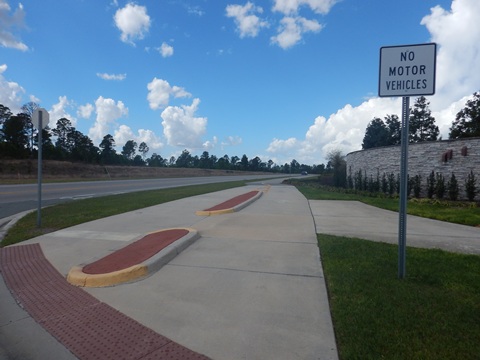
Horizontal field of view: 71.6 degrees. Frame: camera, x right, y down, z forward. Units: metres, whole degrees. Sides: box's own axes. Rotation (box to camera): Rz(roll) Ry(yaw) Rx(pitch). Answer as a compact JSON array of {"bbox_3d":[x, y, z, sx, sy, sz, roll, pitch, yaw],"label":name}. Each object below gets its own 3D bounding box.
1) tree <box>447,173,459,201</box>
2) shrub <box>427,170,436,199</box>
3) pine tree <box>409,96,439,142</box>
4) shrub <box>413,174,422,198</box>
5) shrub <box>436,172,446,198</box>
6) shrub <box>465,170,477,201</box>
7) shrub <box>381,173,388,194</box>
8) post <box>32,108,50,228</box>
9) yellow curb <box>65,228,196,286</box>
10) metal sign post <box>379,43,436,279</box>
[{"bbox_3d":[12.405,0.392,19.387,0.580,1.630,0.580,2,1,17],"label":"tree"},{"bbox_3d":[12.046,0.281,20.886,0.530,1.750,0.530,2,1,17],"label":"shrub"},{"bbox_3d":[17.496,-3.432,32.075,3.600,9.100,3.600,2,1,17],"label":"pine tree"},{"bbox_3d":[11.764,0.412,21.987,0.530,1.570,0.530,2,1,17],"label":"shrub"},{"bbox_3d":[12.369,0.347,20.387,0.560,1.600,0.560,2,1,17],"label":"shrub"},{"bbox_3d":[12.901,0.328,18.586,0.600,1.680,0.600,2,1,17],"label":"shrub"},{"bbox_3d":[11.192,0.264,25.686,0.520,1.650,0.520,2,1,17],"label":"shrub"},{"bbox_3d":[-4.380,-0.264,7.300,0.457,2.600,0.070,2,1,14],"label":"post"},{"bbox_3d":[-1.372,1.057,5.190,0.794,0.135,3.308,1,1,7],"label":"yellow curb"},{"bbox_3d":[1.957,-0.205,3.960,0.610,2.770,0.070,1,1,13],"label":"metal sign post"}]

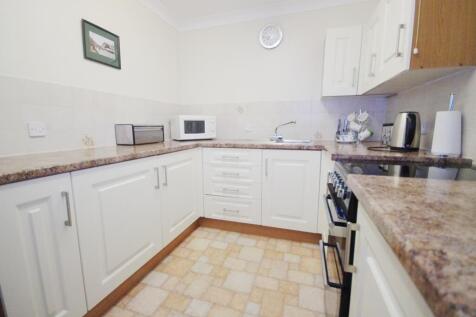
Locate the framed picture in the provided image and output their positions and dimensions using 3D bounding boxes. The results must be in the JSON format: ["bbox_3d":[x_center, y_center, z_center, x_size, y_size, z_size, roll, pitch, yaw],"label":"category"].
[{"bbox_3d":[-1.110,-0.915,1.631,0.020,0.286,0.317,3,9,18],"label":"framed picture"}]

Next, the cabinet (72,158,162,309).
[{"bbox_3d":[-0.942,0.363,1.311,0.580,0.720,0.580,3,9,18],"label":"cabinet"}]

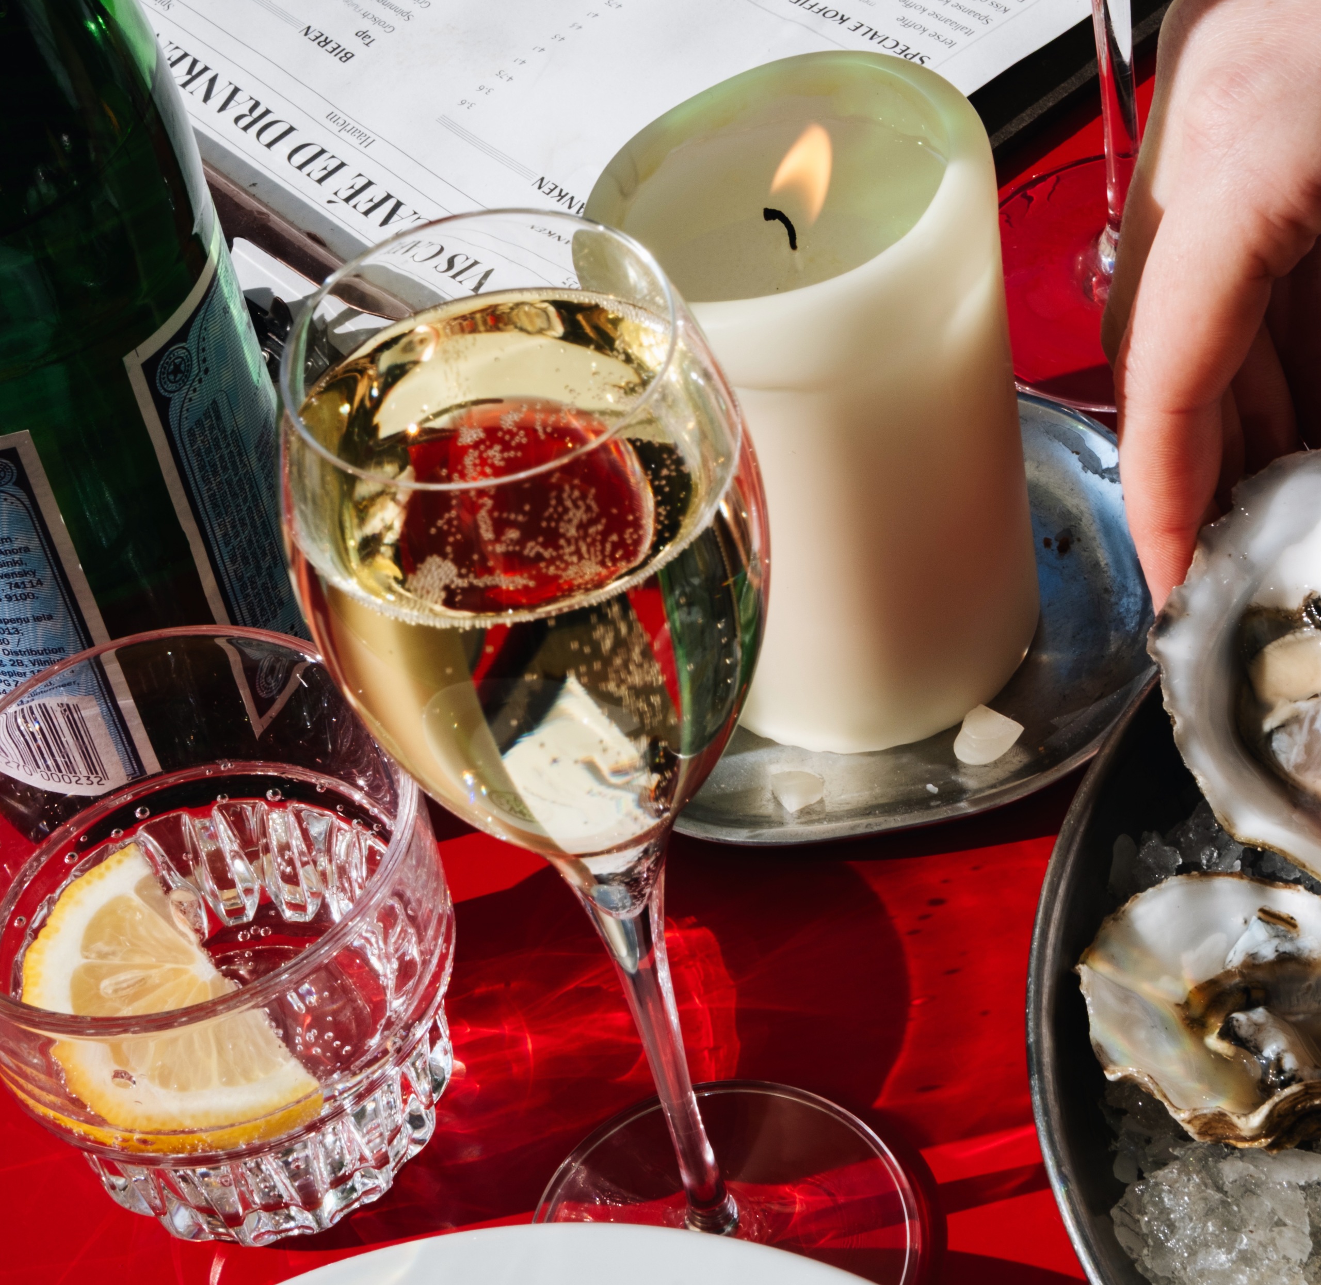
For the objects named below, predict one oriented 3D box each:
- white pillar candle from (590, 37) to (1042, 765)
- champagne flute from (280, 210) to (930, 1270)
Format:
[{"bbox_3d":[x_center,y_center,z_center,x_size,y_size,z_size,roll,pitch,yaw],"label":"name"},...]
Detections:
[{"bbox_3d":[0.031,-0.043,0.630,0.072,0.114,0.072,-6,49,7],"label":"white pillar candle"},{"bbox_3d":[-0.006,0.035,0.504,0.069,0.224,0.069,-13,49,0],"label":"champagne flute"}]

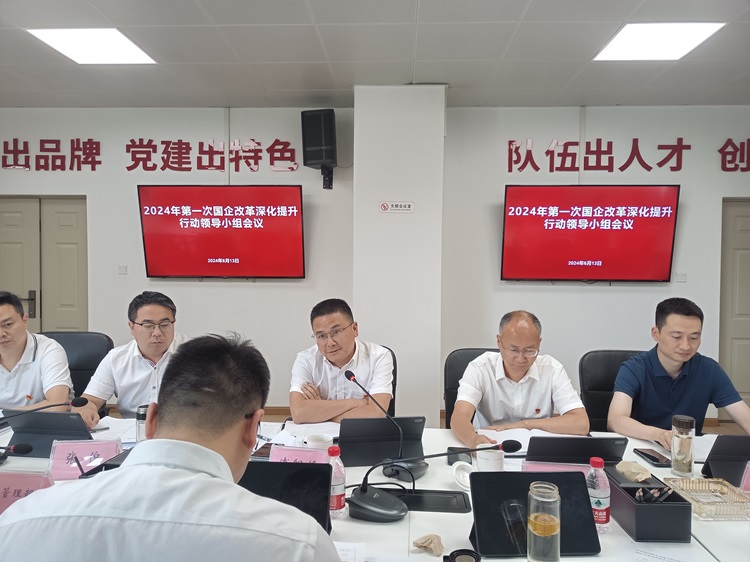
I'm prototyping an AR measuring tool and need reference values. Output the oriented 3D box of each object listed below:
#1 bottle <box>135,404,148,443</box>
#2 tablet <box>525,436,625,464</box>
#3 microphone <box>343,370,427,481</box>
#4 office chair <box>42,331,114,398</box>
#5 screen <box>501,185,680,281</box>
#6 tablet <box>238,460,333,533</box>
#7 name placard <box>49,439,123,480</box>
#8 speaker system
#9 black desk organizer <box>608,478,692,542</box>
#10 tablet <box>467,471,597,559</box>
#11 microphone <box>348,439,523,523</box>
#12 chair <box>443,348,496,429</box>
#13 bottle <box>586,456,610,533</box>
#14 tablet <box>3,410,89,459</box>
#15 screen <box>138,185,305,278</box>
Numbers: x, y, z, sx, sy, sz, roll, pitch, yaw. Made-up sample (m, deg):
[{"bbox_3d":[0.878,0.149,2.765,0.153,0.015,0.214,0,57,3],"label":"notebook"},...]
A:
[{"bbox_3d":[-0.700,0.487,1.732,0.070,0.200,0.070,0,1,3],"label":"bottle"},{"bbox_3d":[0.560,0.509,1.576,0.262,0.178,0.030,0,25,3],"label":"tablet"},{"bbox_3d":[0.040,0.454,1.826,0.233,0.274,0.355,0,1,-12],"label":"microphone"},{"bbox_3d":[-1.695,0.789,2.818,0.620,1.017,0.640,0,1,3],"label":"office chair"},{"bbox_3d":[1.854,-0.412,4.907,1.450,0.835,0.070,1,10,4],"label":"screen"},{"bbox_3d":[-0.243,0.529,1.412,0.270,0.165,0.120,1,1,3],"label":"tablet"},{"bbox_3d":[-0.873,0.535,1.711,0.200,0.102,0.075,0,1,-9],"label":"name placard"},{"bbox_3d":[-0.473,-1.210,4.798,0.290,0.460,0.260,1,6,16],"label":"speaker system"},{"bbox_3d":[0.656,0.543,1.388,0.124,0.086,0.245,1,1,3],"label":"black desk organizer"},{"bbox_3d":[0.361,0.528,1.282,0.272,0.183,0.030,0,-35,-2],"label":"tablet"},{"bbox_3d":[0.134,0.504,1.439,0.440,0.220,0.130,1,2,23],"label":"microphone"},{"bbox_3d":[0.571,0.839,2.558,0.580,1.000,0.620,1,1,3],"label":"chair"},{"bbox_3d":[0.558,0.530,1.409,0.062,0.176,0.062,1,1,3],"label":"bottle"},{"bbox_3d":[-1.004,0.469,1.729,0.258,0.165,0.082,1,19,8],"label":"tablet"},{"bbox_3d":[-1.350,-0.437,5.046,1.450,0.835,0.070,0,14,2],"label":"screen"}]

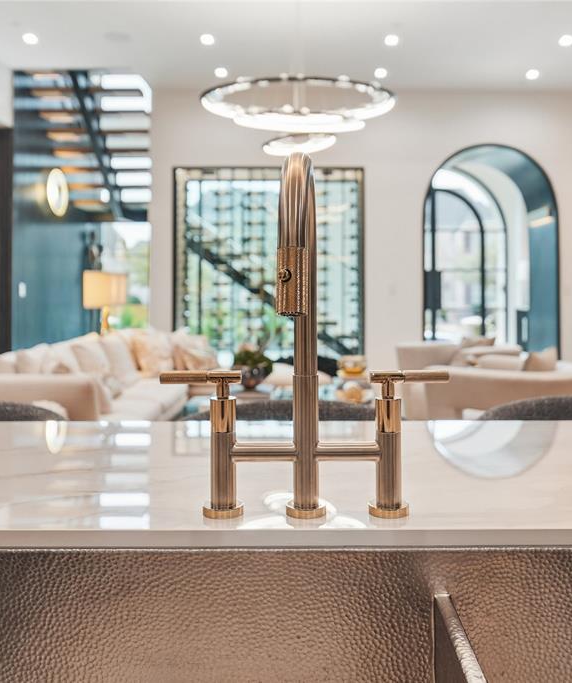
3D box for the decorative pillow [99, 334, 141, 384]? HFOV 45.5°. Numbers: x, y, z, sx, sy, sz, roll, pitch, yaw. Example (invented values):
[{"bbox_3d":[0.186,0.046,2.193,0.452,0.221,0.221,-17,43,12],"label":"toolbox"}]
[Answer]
[{"bbox_3d":[-1.415,0.153,5.800,0.160,0.450,0.450,-23,-7,23],"label":"decorative pillow"}]

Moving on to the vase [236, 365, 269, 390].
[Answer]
[{"bbox_3d":[-0.270,0.290,5.500,0.260,0.210,0.260,0,2,2],"label":"vase"}]

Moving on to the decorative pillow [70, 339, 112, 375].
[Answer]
[{"bbox_3d":[-1.554,0.158,5.400,0.150,0.420,0.440,-23,-7,23],"label":"decorative pillow"}]

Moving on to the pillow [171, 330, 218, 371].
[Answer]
[{"bbox_3d":[-0.858,0.103,6.400,0.480,0.440,0.170,0,-20,-13],"label":"pillow"}]

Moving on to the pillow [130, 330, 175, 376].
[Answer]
[{"bbox_3d":[-1.212,0.109,6.200,0.470,0.450,0.170,-2,-17,-37],"label":"pillow"}]

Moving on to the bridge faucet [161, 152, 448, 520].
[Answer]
[{"bbox_3d":[0.023,0.002,0.740,0.352,0.425,0.245,0,2,3],"label":"bridge faucet"}]

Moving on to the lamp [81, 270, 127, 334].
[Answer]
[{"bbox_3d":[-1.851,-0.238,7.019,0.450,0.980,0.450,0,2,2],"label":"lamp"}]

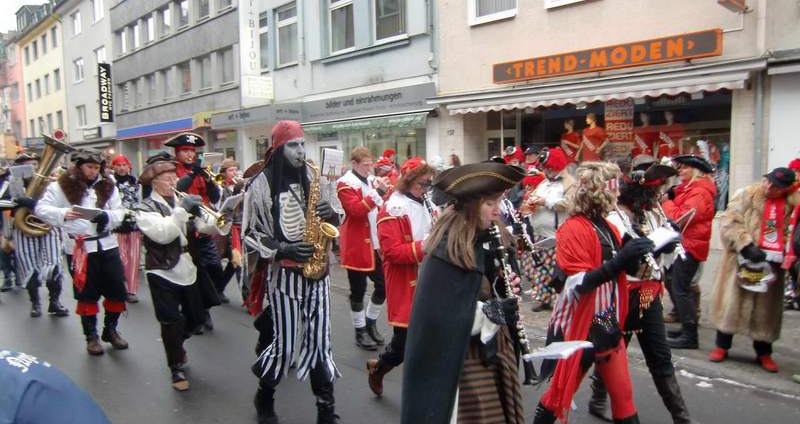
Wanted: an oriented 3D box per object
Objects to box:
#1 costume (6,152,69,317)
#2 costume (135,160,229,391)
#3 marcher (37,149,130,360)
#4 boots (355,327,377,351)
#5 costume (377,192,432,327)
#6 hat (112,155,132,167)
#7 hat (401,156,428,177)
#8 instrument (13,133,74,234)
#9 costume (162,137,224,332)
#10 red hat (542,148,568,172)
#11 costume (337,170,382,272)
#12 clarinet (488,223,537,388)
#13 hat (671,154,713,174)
[{"bbox_3d":[-4.073,0.253,6.267,0.580,1.820,0.500,-5,6,-43],"label":"costume"},{"bbox_3d":[-1.670,0.442,4.320,0.700,1.670,0.580,3,6,38],"label":"costume"},{"bbox_3d":[-2.800,0.342,4.950,0.740,1.790,0.580,-5,7,-41],"label":"marcher"},{"bbox_3d":[-0.306,1.126,5.045,0.270,0.180,0.110,3,6,41],"label":"boots"},{"bbox_3d":[0.044,0.319,3.720,0.440,0.920,0.460,3,6,37],"label":"costume"},{"bbox_3d":[-3.414,-0.625,6.800,0.220,0.150,0.240,-4,6,-36],"label":"hat"},{"bbox_3d":[0.090,-0.303,3.700,0.190,0.135,0.170,1,5,26],"label":"hat"},{"bbox_3d":[-3.920,-0.273,6.186,0.420,1.000,0.460,6,-16,47],"label":"instrument"},{"bbox_3d":[-2.030,0.214,5.480,0.580,1.930,0.580,-5,7,-41],"label":"costume"},{"bbox_3d":[1.490,-0.492,5.300,0.250,0.220,0.230,-5,7,-41],"label":"red hat"},{"bbox_3d":[-0.359,0.087,5.102,0.360,0.880,0.470,2,5,30],"label":"costume"},{"bbox_3d":[0.447,0.346,2.235,0.080,0.660,0.080,-19,-12,37],"label":"clarinet"},{"bbox_3d":[2.487,-0.403,4.700,0.330,0.140,0.270,8,1,-23],"label":"hat"}]

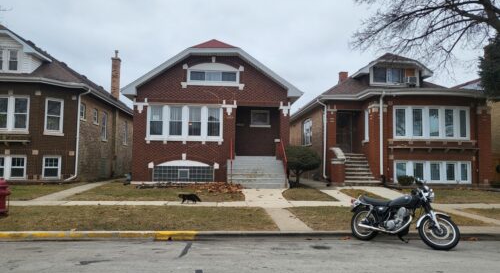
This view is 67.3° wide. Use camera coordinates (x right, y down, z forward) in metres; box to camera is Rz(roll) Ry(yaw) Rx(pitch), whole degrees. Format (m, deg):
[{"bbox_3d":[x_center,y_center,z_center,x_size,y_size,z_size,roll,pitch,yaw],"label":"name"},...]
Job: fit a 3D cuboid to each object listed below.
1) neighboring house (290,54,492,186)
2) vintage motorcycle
[{"bbox_3d":[6.620,-0.592,22.802,8.400,6.550,12.500,1,-4,-4],"label":"neighboring house"},{"bbox_3d":[2.850,1.472,7.133,2.070,1.150,0.780,-3,-5,39],"label":"vintage motorcycle"}]

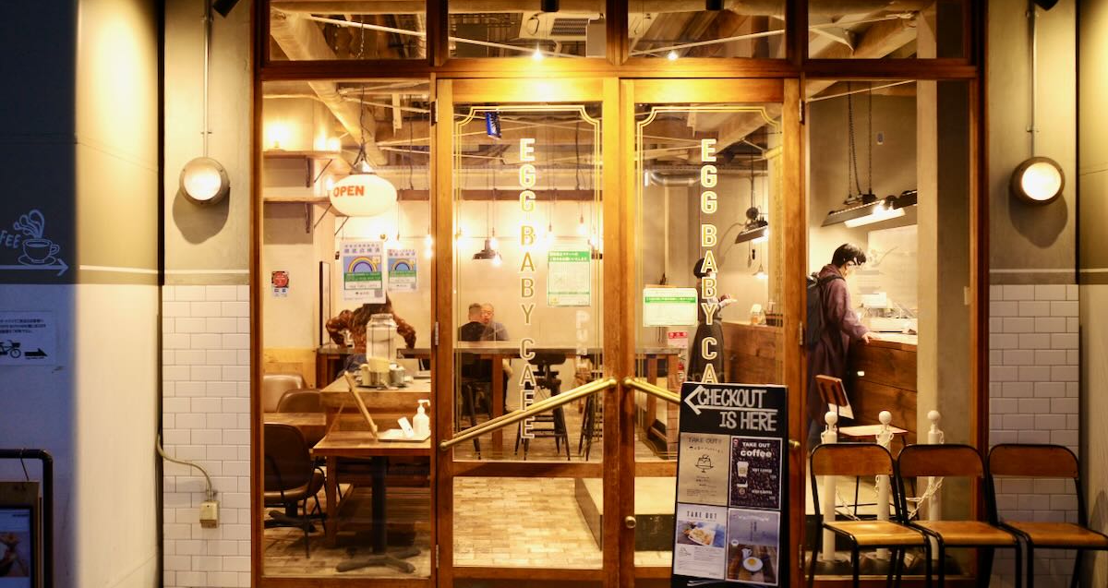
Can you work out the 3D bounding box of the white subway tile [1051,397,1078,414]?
[{"bbox_3d":[2.451,0.536,4.141,0.135,0.076,0.009,0,1,1],"label":"white subway tile"}]

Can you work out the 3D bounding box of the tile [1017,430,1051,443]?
[{"bbox_3d":[2.308,0.692,4.138,0.150,0.075,0.010,0,0,1],"label":"tile"}]

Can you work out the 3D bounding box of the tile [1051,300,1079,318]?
[{"bbox_3d":[2.464,0.070,4.160,0.138,0.075,0.010,0,0,1],"label":"tile"}]

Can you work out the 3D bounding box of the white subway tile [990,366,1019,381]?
[{"bbox_3d":[2.177,0.383,4.174,0.134,0.076,0.010,0,0,1],"label":"white subway tile"}]

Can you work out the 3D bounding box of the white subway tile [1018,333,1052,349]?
[{"bbox_3d":[2.319,0.226,4.165,0.150,0.075,0.010,0,1,1],"label":"white subway tile"}]

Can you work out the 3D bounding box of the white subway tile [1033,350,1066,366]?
[{"bbox_3d":[2.382,0.303,4.140,0.148,0.074,0.009,0,1,1],"label":"white subway tile"}]

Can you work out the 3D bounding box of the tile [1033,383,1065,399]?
[{"bbox_3d":[2.391,0.460,4.164,0.150,0.075,0.010,0,0,1],"label":"tile"}]

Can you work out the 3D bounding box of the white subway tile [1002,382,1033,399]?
[{"bbox_3d":[2.243,0.462,4.173,0.150,0.074,0.010,0,0,1],"label":"white subway tile"}]

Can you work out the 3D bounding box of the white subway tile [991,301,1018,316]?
[{"bbox_3d":[2.171,0.070,4.166,0.138,0.075,0.010,0,1,1],"label":"white subway tile"}]

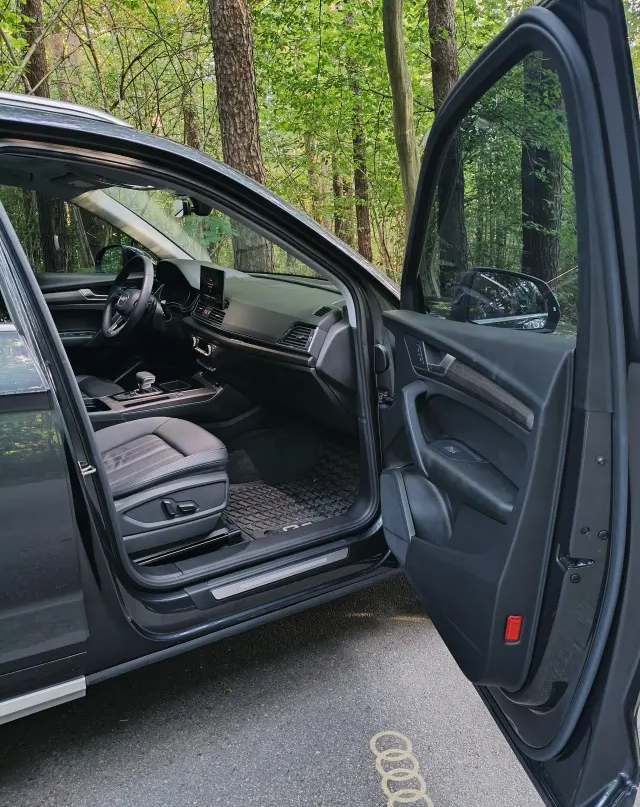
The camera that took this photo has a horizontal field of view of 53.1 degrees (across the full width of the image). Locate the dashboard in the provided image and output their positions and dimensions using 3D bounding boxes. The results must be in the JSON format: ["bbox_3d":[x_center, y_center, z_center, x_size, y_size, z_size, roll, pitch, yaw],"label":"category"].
[{"bbox_3d":[-0.245,-0.299,2.500,0.500,0.470,1.420,-12,19,-27],"label":"dashboard"}]

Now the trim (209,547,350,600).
[{"bbox_3d":[-0.107,0.488,1.842,0.440,0.025,0.050,-12,19,-27],"label":"trim"}]

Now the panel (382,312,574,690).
[{"bbox_3d":[0.276,0.155,1.451,0.150,0.740,0.950,-5,17,-8],"label":"panel"}]

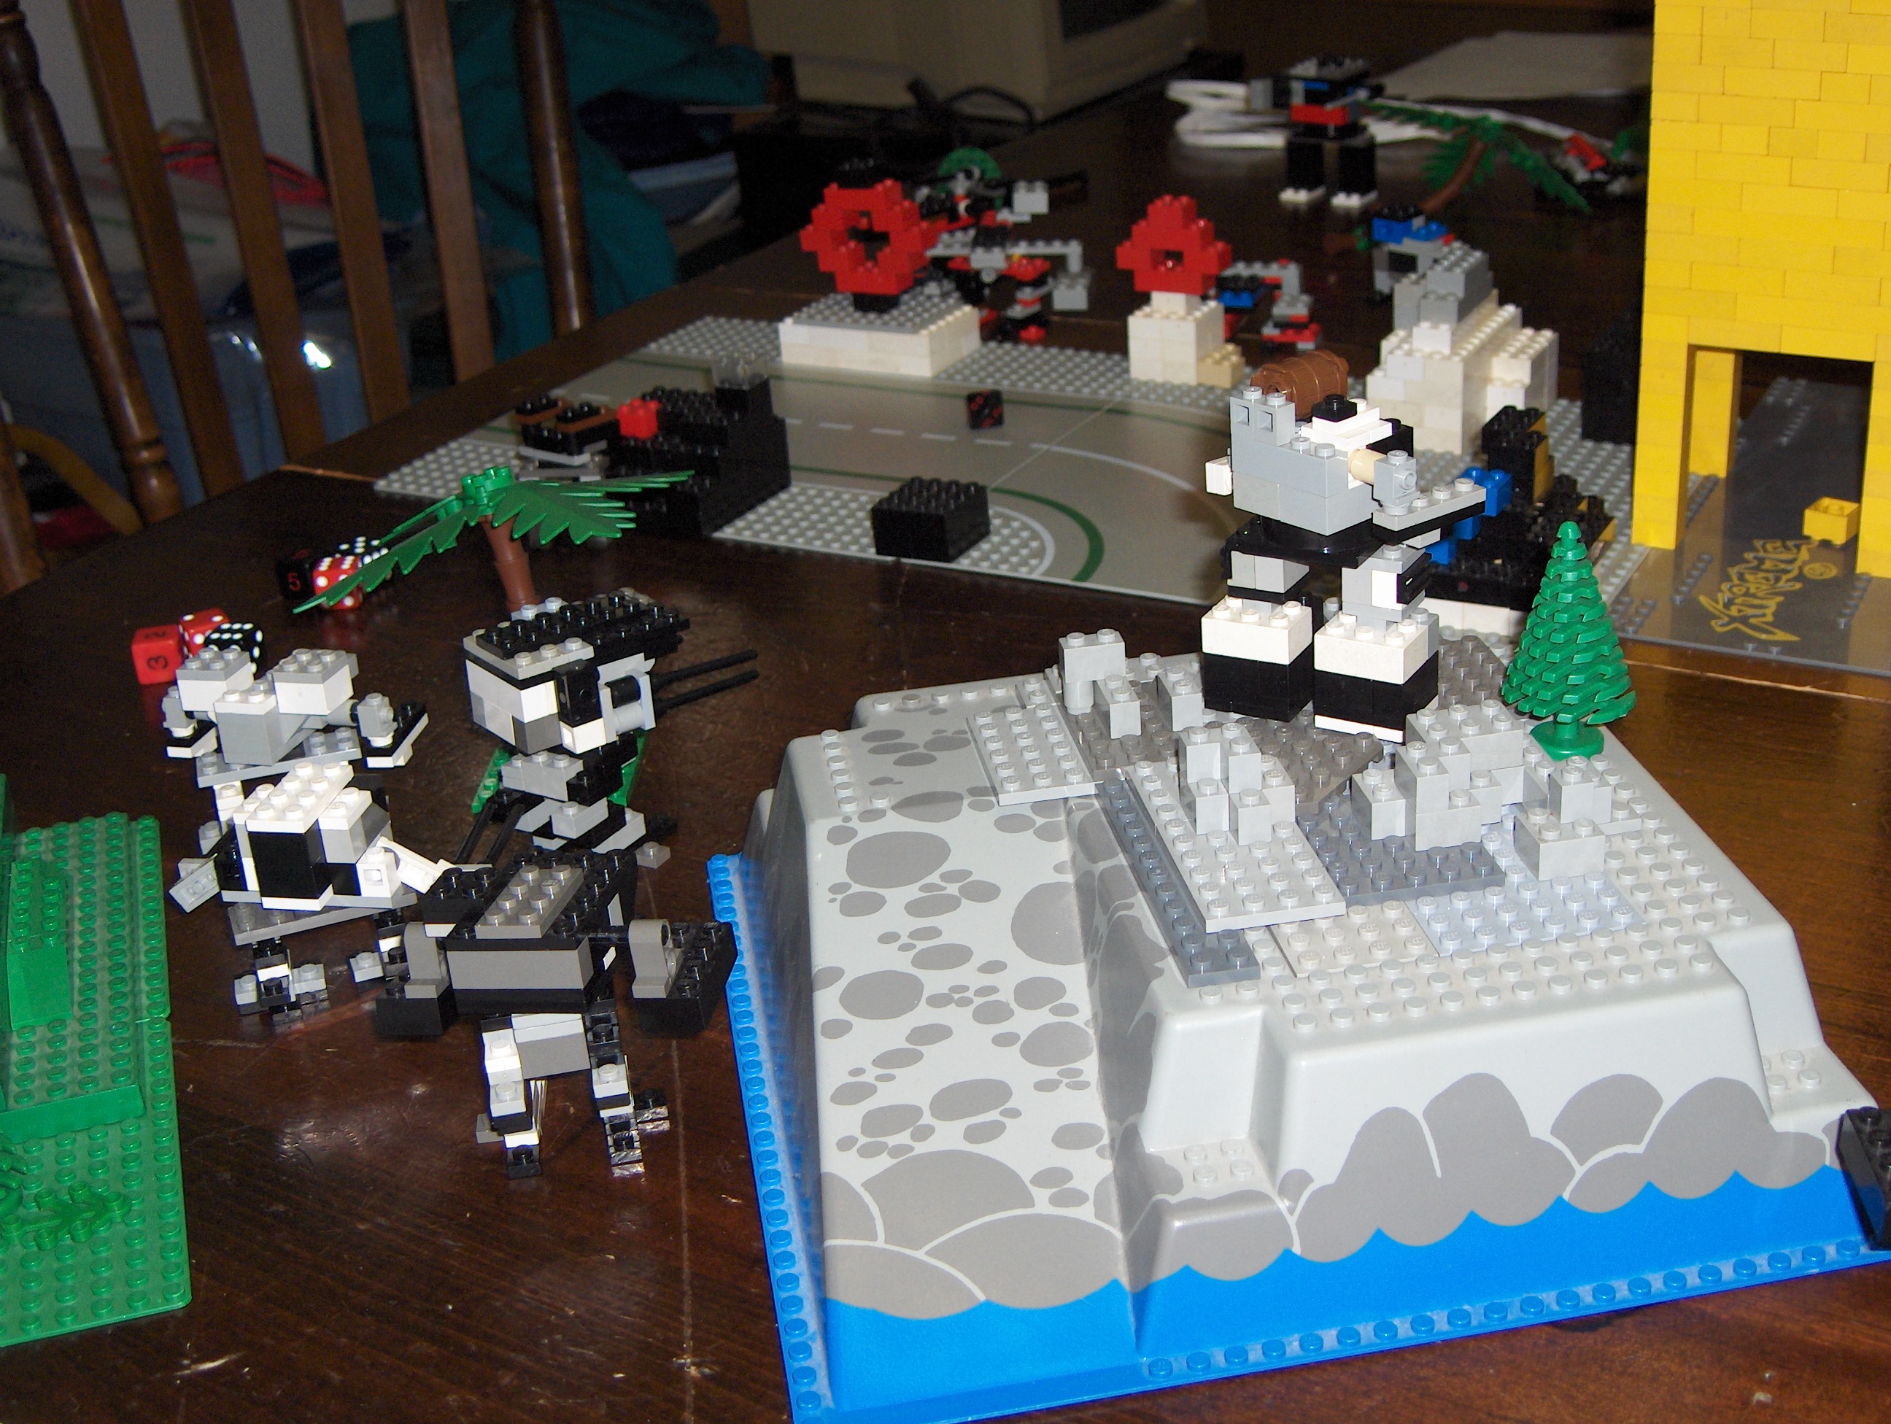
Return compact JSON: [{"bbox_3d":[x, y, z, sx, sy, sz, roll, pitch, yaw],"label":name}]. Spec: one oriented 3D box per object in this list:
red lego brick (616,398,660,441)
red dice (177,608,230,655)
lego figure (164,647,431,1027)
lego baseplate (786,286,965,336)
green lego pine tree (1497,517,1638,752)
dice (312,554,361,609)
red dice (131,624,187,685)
[{"bbox_3d":[-0.122,-0.116,0.959,0.016,0.011,0.016,10,29,27],"label":"red lego brick"},{"bbox_3d":[-0.266,-0.026,0.871,0.016,0.016,0.016,-18,28,-26],"label":"red dice"},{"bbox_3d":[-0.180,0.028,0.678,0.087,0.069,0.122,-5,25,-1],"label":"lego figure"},{"bbox_3d":[-0.031,-0.192,1.146,0.064,0.005,0.048,10,29,28],"label":"lego baseplate"},{"bbox_3d":[0.154,-0.018,0.593,0.034,0.060,0.034,-8,26,-6],"label":"green lego pine tree"},{"bbox_3d":[-0.229,-0.049,0.913,0.016,0.016,0.016,-4,25,1],"label":"dice"},{"bbox_3d":[-0.281,-0.020,0.861,0.016,0.016,0.016,-8,25,-6],"label":"red dice"}]

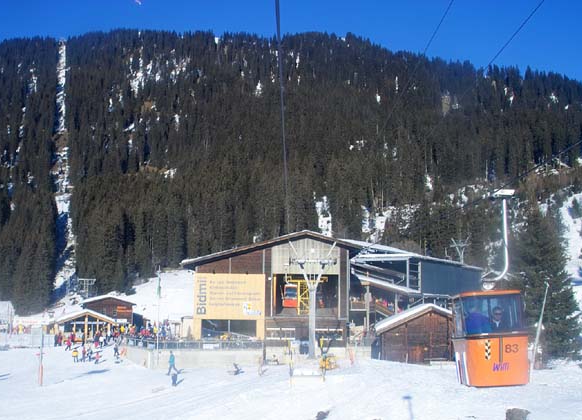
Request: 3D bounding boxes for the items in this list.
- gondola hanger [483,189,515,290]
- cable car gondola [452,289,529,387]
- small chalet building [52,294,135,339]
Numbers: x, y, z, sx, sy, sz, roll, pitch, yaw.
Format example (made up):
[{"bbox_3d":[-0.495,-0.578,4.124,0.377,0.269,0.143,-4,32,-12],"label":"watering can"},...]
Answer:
[{"bbox_3d":[3.870,0.550,14.050,0.540,1.880,0.360,-3,-5,0],"label":"gondola hanger"},{"bbox_3d":[3.650,2.320,14.000,1.130,1.740,1.300,-3,-5,0],"label":"cable car gondola"},{"bbox_3d":[-27.100,15.000,104.000,10.000,6.100,9.000,1,-5,-6],"label":"small chalet building"}]

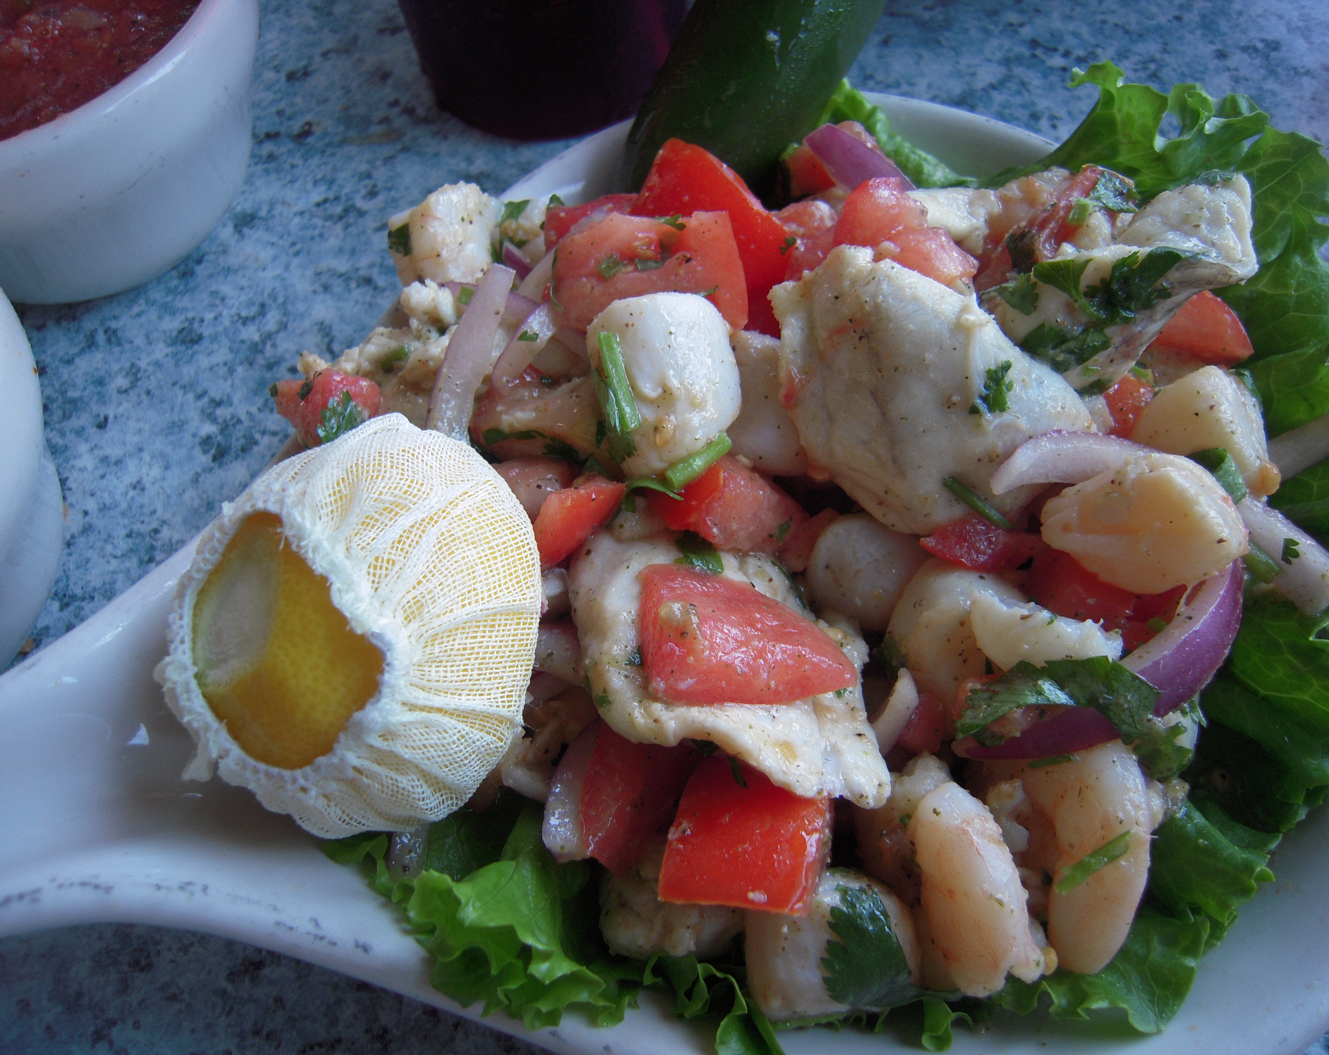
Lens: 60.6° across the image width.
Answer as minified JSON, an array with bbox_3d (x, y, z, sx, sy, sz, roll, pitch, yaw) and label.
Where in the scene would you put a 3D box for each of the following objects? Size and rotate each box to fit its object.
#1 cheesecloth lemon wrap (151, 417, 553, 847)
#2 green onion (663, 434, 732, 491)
[{"bbox_3d":[-0.052,0.015,0.169,0.062,0.035,0.062,-4,84,38],"label":"cheesecloth lemon wrap"},{"bbox_3d":[0.006,-0.011,0.190,0.013,0.004,0.004,-35,90,-20],"label":"green onion"}]

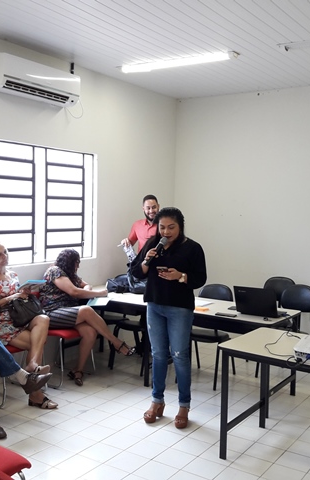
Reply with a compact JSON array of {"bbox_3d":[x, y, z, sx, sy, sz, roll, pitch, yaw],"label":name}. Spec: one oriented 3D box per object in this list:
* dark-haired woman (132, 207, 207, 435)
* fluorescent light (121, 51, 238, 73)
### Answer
[{"bbox_3d":[0.113,0.570,3.898,0.530,1.640,0.430,2,4,14],"label":"dark-haired woman"},{"bbox_3d":[0.212,-1.760,5.175,1.270,0.060,0.090,3,4,29],"label":"fluorescent light"}]

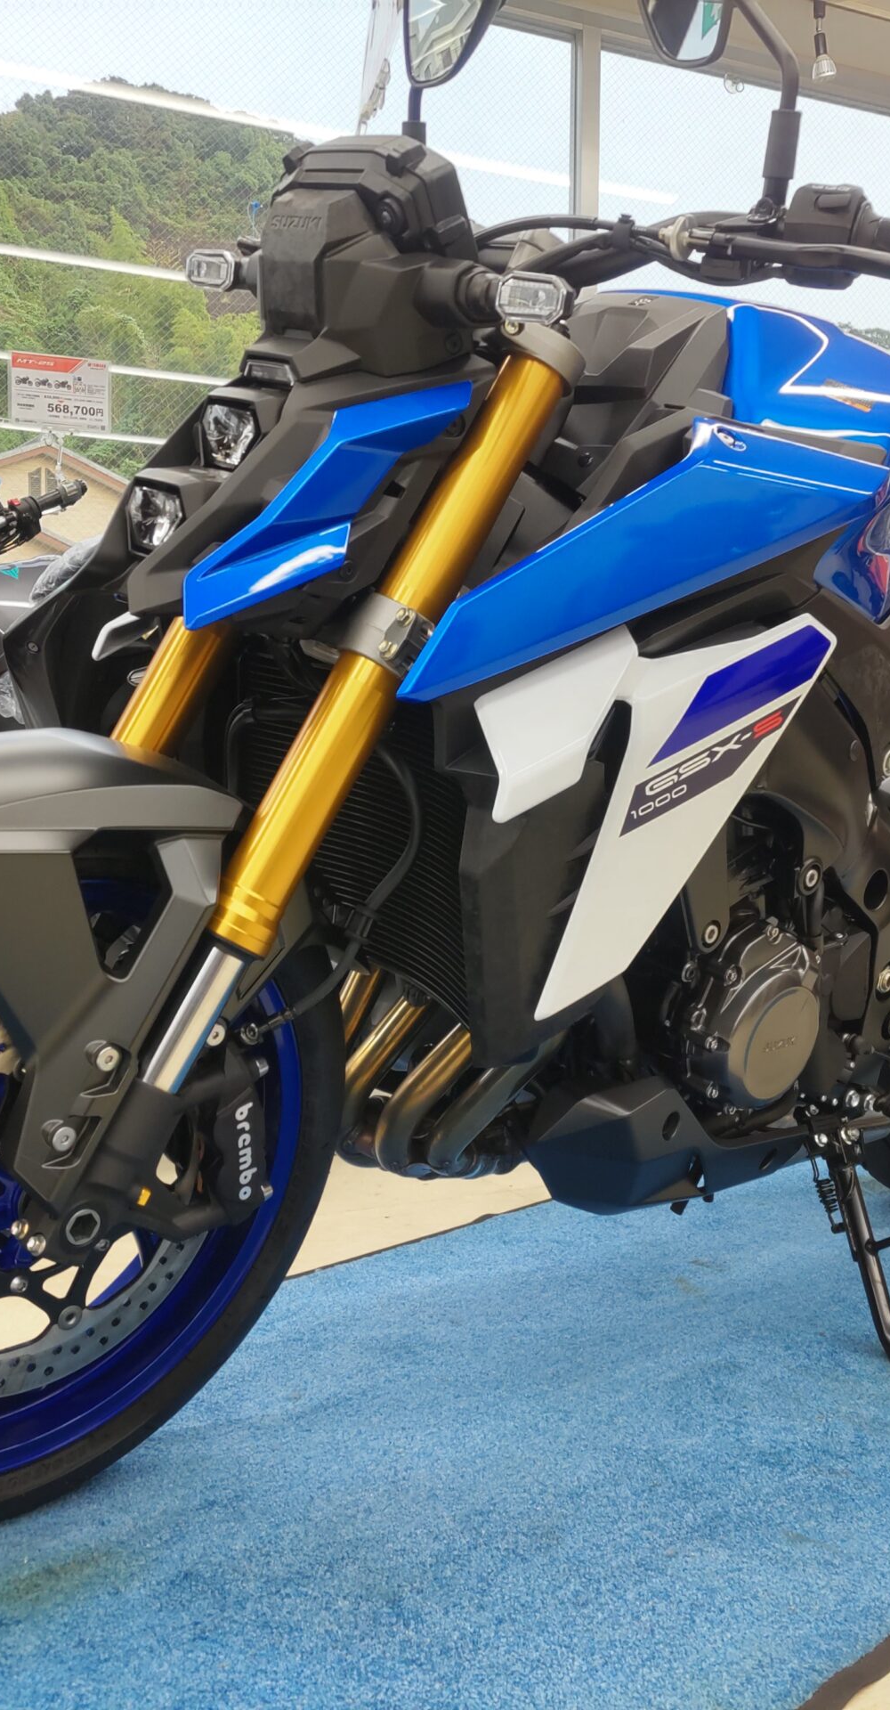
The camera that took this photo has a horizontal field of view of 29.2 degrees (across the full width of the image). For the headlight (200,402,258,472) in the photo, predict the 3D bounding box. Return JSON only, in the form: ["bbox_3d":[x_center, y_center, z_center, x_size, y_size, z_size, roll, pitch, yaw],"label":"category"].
[{"bbox_3d":[-0.141,-0.294,1.216,0.045,0.052,0.062,-3,19,-43],"label":"headlight"}]

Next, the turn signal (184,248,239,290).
[{"bbox_3d":[-0.177,-0.467,1.375,0.035,0.034,0.066,-3,19,-43],"label":"turn signal"}]

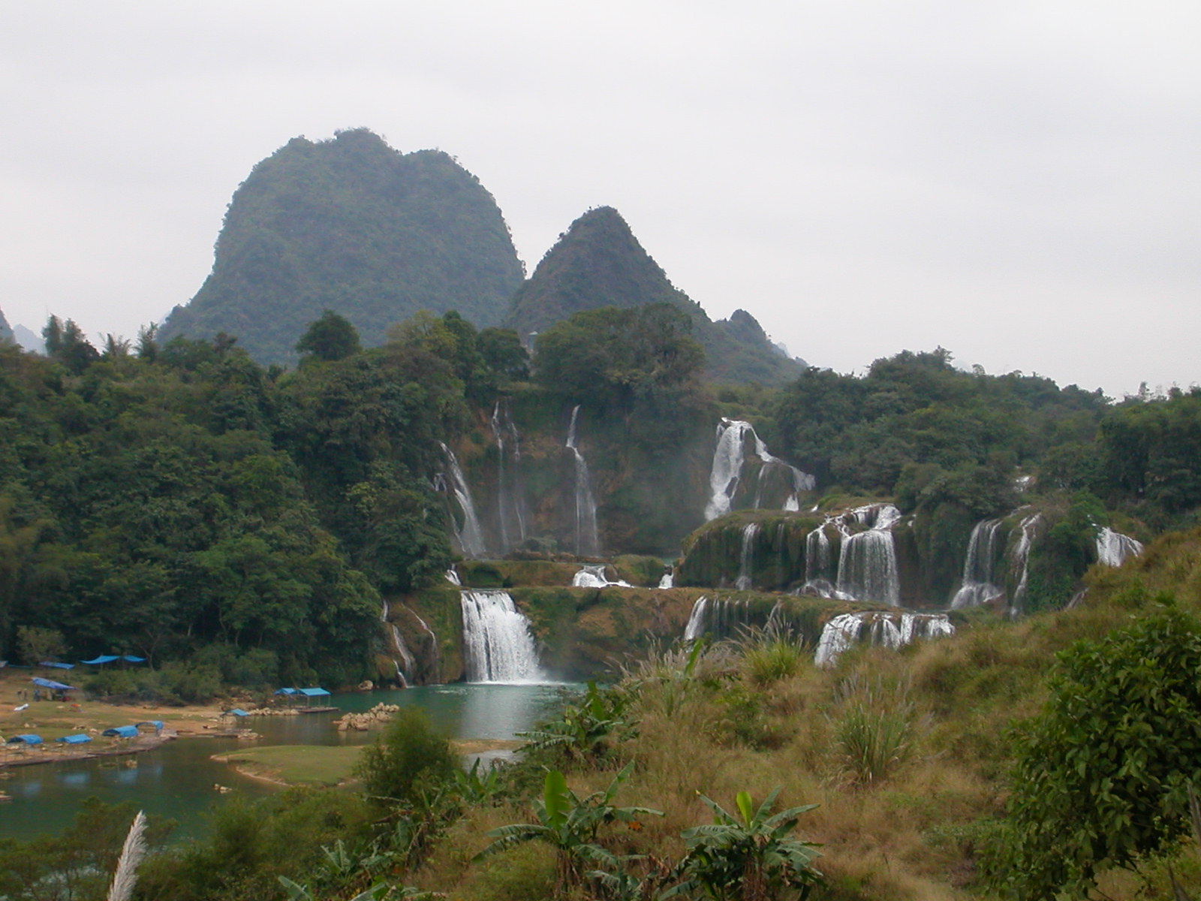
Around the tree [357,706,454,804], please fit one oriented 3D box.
[{"bbox_3d":[-5.598,8.897,98.000,2.890,3.110,2.800,0,1,0],"label":"tree"}]

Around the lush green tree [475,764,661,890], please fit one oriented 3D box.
[{"bbox_3d":[-0.590,6.861,62.000,3.390,2.310,2.900,0,1,0],"label":"lush green tree"}]

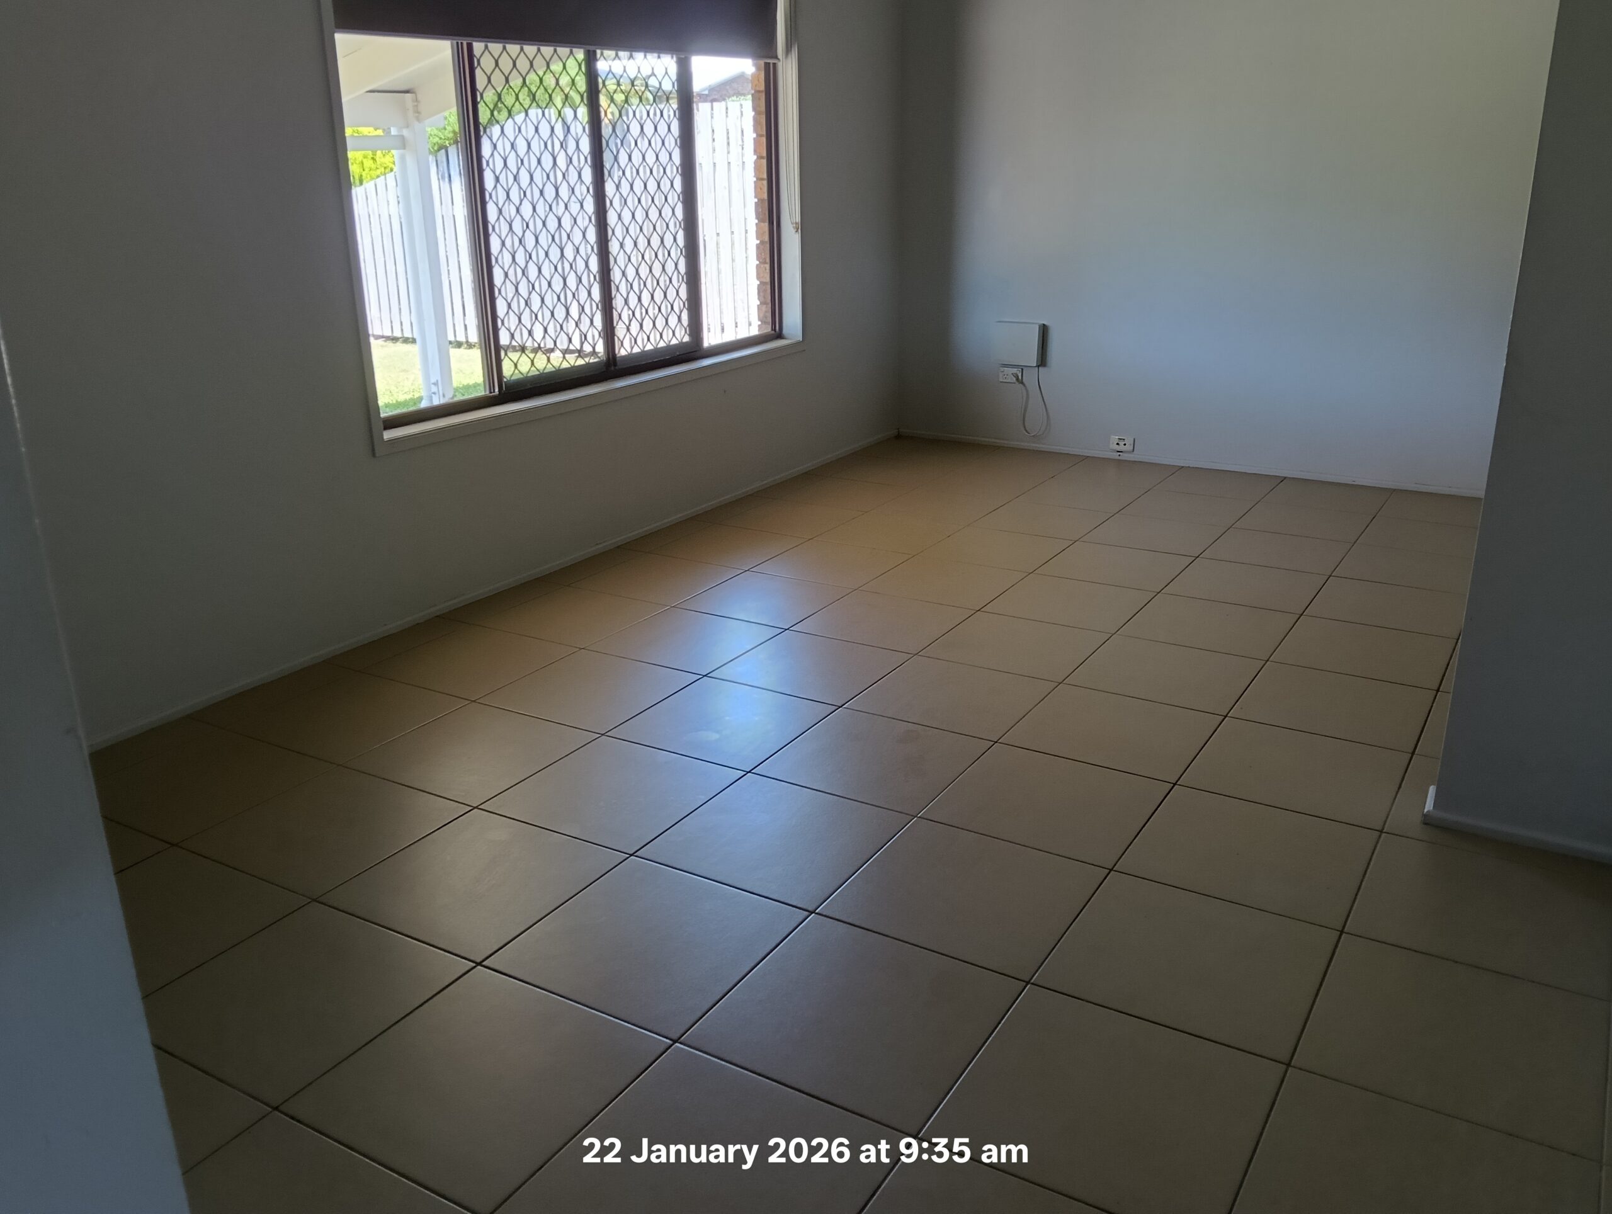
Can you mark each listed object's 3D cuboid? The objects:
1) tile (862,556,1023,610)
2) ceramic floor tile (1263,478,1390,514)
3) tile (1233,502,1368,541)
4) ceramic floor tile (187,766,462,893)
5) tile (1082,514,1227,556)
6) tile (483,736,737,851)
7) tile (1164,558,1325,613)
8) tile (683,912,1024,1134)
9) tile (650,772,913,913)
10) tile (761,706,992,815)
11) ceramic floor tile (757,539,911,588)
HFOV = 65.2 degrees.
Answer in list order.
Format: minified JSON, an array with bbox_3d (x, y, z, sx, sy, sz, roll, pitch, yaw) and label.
[{"bbox_3d":[0.511,-0.091,4.616,0.459,0.010,0.459,10,22,30],"label":"tile"},{"bbox_3d":[2.230,-0.473,5.414,0.445,0.010,0.445,11,22,30],"label":"ceramic floor tile"},{"bbox_3d":[2.090,-0.357,5.288,0.459,0.010,0.459,10,22,30],"label":"tile"},{"bbox_3d":[-1.065,0.492,2.816,0.445,0.010,0.445,11,22,30],"label":"ceramic floor tile"},{"bbox_3d":[1.424,-0.294,5.145,0.459,0.010,0.459,10,22,30],"label":"tile"},{"bbox_3d":[-0.453,0.440,2.993,0.450,0.010,0.450,10,22,30],"label":"tile"},{"bbox_3d":[1.525,-0.073,4.363,0.450,0.010,0.450,10,22,30],"label":"tile"},{"bbox_3d":[0.089,0.699,2.162,0.445,0.010,0.445,11,22,30],"label":"tile"},{"bbox_3d":[-0.063,0.511,2.767,0.450,0.010,0.450,10,22,30],"label":"tile"},{"bbox_3d":[0.173,0.381,3.127,0.450,0.010,0.450,10,22,30],"label":"tile"},{"bbox_3d":[0.102,-0.161,4.698,0.450,0.010,0.450,10,22,30],"label":"ceramic floor tile"}]

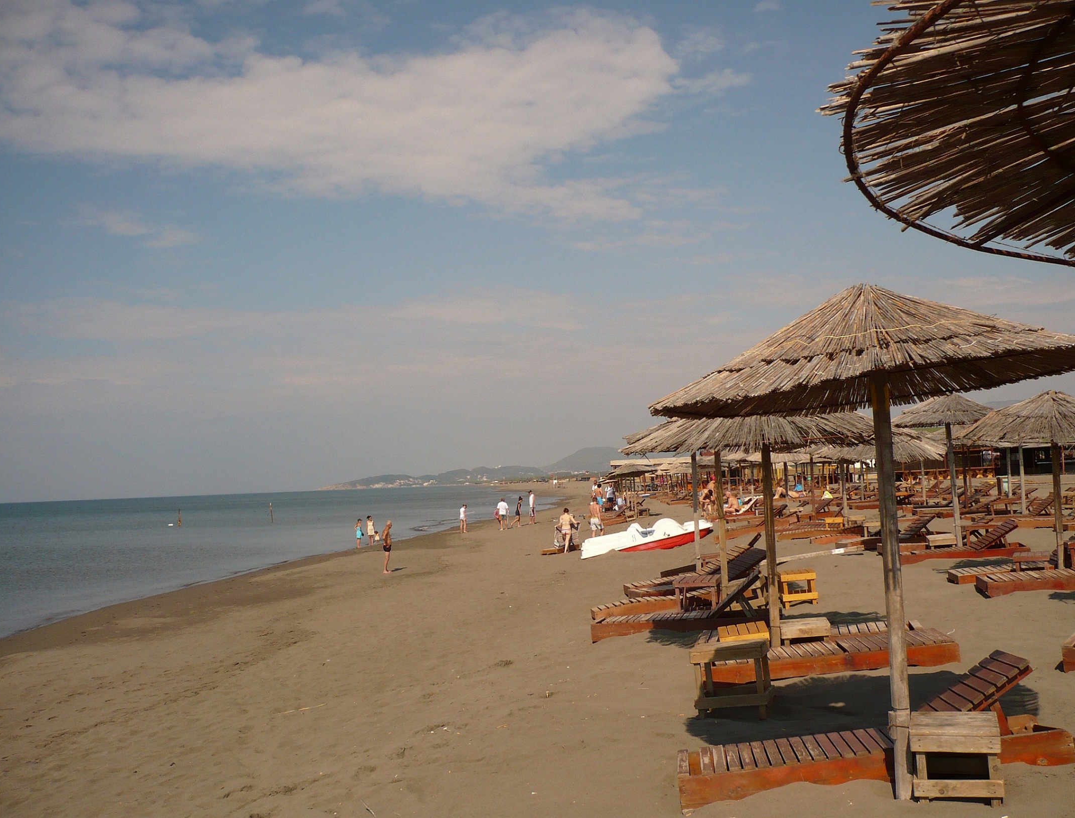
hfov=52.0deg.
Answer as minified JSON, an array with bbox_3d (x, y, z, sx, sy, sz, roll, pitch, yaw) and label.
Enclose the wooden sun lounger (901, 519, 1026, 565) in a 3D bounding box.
[{"bbox_3d":[6.637,2.077,17.233,1.950,0.530,0.620,-6,-4,16],"label":"wooden sun lounger"}]

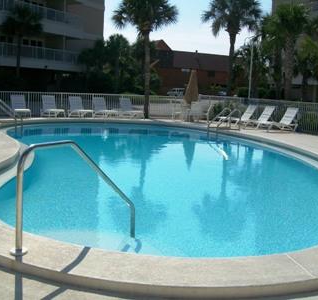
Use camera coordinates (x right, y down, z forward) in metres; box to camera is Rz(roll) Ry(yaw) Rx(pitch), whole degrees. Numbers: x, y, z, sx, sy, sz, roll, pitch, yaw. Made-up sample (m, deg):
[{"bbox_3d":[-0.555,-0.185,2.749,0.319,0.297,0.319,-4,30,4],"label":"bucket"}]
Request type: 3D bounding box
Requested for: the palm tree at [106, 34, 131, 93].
[{"bbox_3d":[-4.111,-8.058,41.490,2.700,6.730,2.700,2,8,0],"label":"palm tree"}]

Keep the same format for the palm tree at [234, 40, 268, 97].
[{"bbox_3d":[7.594,-6.310,35.428,2.900,5.870,2.900,2,8,0],"label":"palm tree"}]

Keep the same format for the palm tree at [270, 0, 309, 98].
[{"bbox_3d":[7.622,-5.284,25.002,2.500,6.880,2.500,2,8,0],"label":"palm tree"}]

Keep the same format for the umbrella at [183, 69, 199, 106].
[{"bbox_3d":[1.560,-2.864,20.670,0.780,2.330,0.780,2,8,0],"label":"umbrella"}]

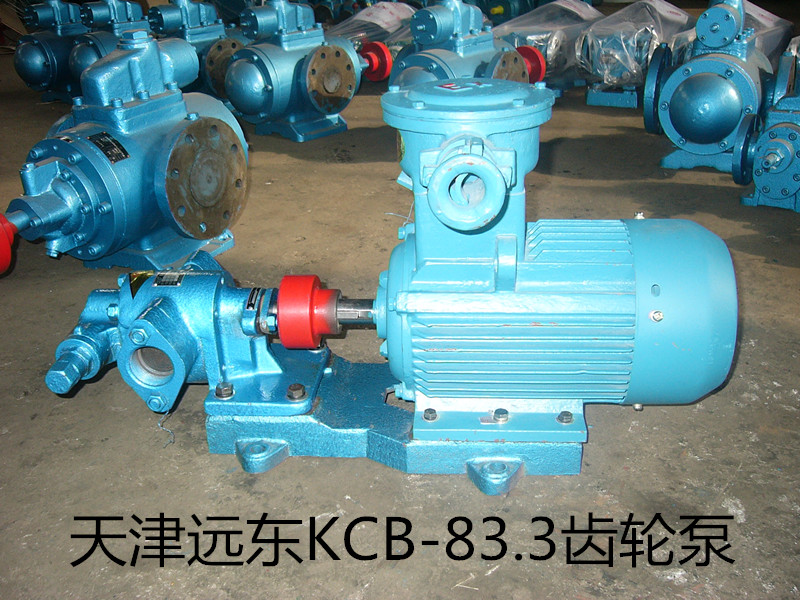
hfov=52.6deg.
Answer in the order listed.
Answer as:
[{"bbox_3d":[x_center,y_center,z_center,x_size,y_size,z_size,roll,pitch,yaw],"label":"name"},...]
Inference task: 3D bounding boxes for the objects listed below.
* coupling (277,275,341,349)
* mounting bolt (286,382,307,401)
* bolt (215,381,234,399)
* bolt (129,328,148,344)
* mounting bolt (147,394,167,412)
[{"bbox_3d":[-0.097,0.013,0.902,0.061,0.081,0.081,0,23,5],"label":"coupling"},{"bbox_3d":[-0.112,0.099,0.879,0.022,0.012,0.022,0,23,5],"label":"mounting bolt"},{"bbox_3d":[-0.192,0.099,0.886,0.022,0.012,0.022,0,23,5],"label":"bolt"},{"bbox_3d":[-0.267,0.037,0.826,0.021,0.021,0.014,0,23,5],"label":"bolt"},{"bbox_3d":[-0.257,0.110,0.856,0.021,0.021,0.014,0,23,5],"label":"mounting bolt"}]

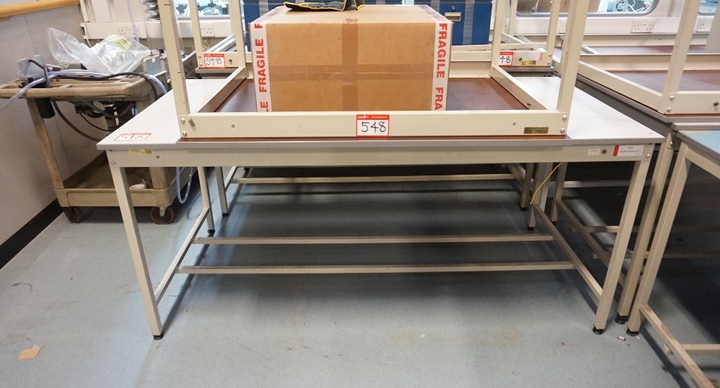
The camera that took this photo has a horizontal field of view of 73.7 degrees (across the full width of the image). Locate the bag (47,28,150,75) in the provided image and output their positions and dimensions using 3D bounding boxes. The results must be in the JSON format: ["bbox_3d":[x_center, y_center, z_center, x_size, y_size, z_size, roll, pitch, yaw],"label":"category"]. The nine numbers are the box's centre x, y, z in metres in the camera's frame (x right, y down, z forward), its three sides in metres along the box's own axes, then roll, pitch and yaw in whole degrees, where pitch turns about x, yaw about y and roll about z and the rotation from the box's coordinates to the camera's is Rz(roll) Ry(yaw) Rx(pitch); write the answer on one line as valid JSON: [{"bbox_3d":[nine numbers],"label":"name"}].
[{"bbox_3d":[-1.363,-0.768,2.584,0.480,0.215,0.280,-1,26,0],"label":"bag"}]

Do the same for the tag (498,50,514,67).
[{"bbox_3d":[0.748,-0.707,2.510,0.104,0.074,0.005,-1,26,0],"label":"tag"}]

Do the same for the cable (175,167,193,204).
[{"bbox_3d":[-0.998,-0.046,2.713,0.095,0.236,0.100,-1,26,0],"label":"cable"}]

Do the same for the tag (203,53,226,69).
[{"bbox_3d":[-0.762,-0.701,2.526,0.104,0.074,0.005,-1,26,0],"label":"tag"}]

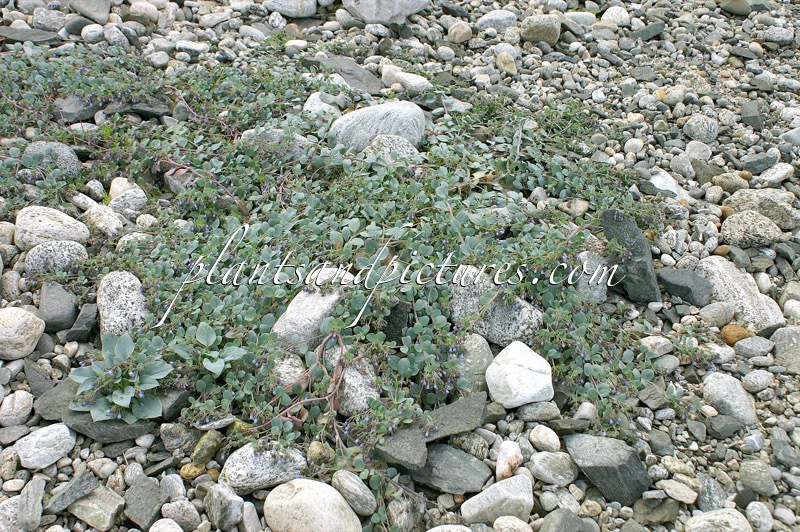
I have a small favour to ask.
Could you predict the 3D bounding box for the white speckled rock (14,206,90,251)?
[{"bbox_3d":[-0.802,-0.084,2.151,0.165,0.085,0.115,11,38,14],"label":"white speckled rock"}]

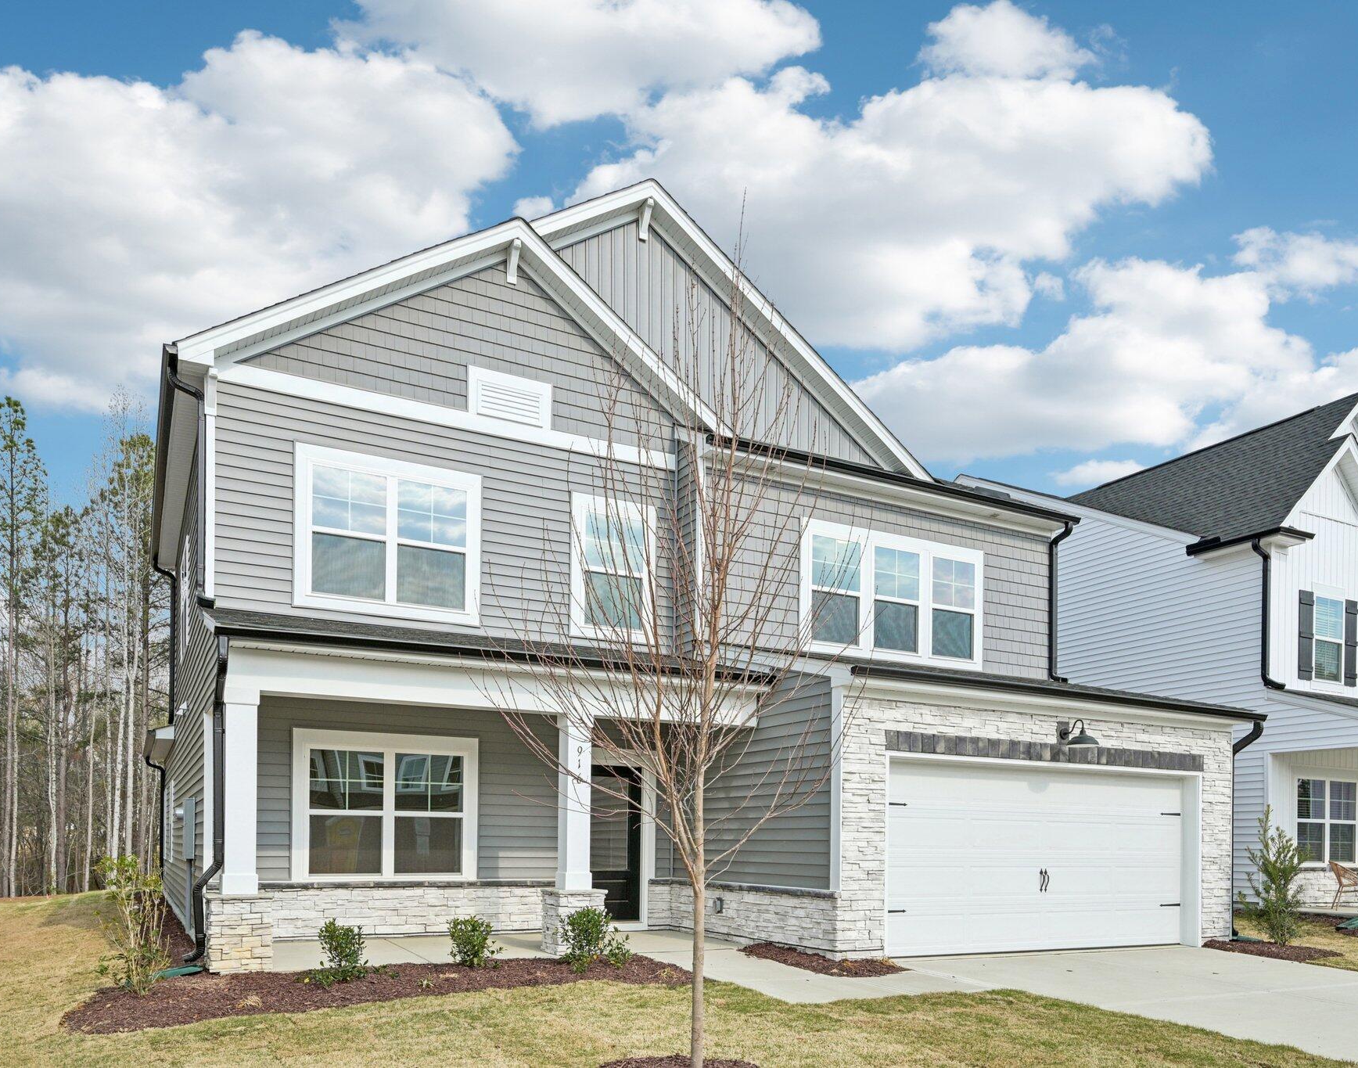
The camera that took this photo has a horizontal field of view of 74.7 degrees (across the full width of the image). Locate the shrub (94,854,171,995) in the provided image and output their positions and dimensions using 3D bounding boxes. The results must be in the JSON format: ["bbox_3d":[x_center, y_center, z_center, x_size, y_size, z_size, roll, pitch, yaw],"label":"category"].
[{"bbox_3d":[-4.422,3.159,7.196,0.600,1.080,0.600,6,-11,-28],"label":"shrub"}]

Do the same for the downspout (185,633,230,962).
[{"bbox_3d":[-4.263,2.385,8.052,0.360,2.960,0.360,6,-11,-28],"label":"downspout"}]

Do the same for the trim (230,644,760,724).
[{"bbox_3d":[-1.633,1.596,9.291,5.800,0.500,0.300,6,-11,-28],"label":"trim"}]

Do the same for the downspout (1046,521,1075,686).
[{"bbox_3d":[5.915,1.048,13.792,0.320,2.450,0.340,6,-11,-28],"label":"downspout"}]

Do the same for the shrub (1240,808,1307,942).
[{"bbox_3d":[7.986,4.606,11.993,0.820,1.800,0.820,6,-11,-28],"label":"shrub"}]

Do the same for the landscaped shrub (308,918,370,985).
[{"bbox_3d":[-2.927,3.608,7.667,0.500,0.560,0.500,6,-11,-28],"label":"landscaped shrub"}]

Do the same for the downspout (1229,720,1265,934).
[{"bbox_3d":[7.747,4.008,12.121,0.360,2.970,0.360,6,-11,-28],"label":"downspout"}]

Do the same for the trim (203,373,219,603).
[{"bbox_3d":[-4.979,-0.546,9.466,0.150,2.400,0.140,6,-11,-28],"label":"trim"}]

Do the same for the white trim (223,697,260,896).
[{"bbox_3d":[-4.069,2.454,8.266,0.310,1.780,0.310,6,-11,-28],"label":"white trim"}]

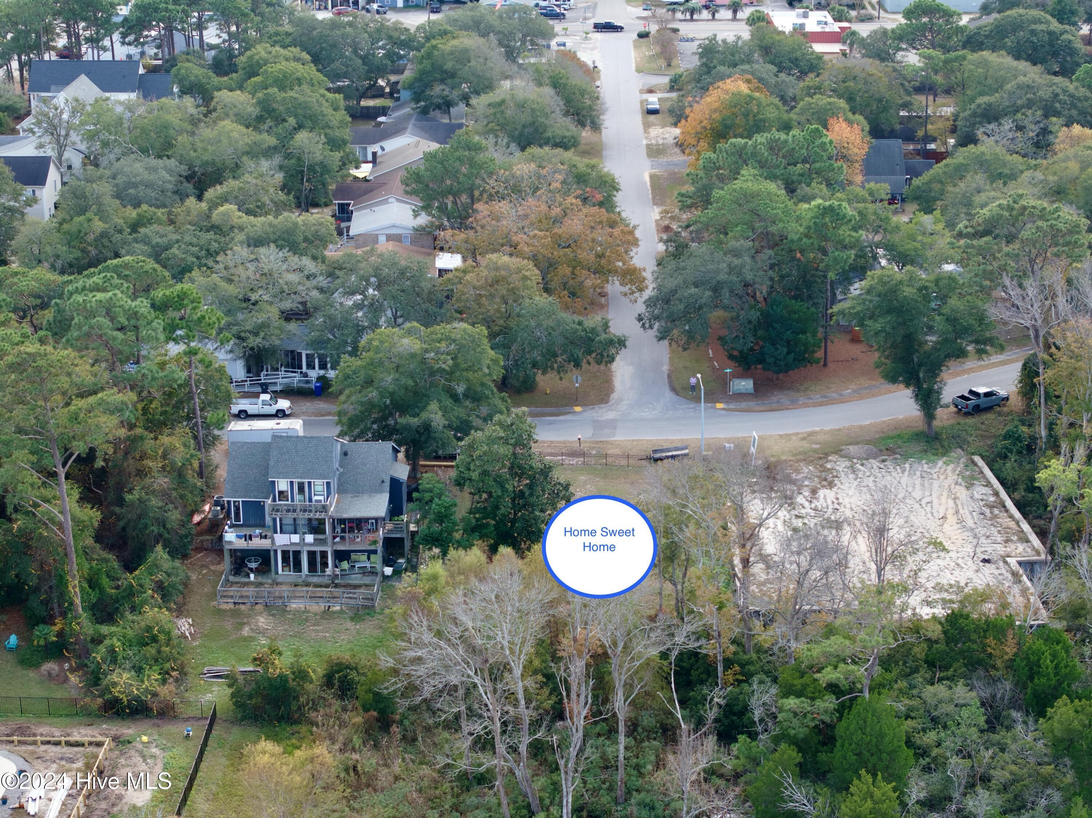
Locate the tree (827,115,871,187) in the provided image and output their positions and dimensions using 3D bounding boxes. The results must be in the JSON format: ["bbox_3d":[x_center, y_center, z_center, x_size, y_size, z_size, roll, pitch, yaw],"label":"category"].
[{"bbox_3d":[37.210,-30.820,274.740,5.500,11.000,5.500,0,18,1],"label":"tree"}]

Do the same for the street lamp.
[{"bbox_3d":[13.355,0.425,189.449,0.400,6.900,2.200,-3,19,-6],"label":"street lamp"}]

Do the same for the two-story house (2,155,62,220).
[{"bbox_3d":[-64.571,-26.800,268.542,10.200,8.500,8.900,-1,19,-2],"label":"two-story house"}]

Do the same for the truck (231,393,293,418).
[{"bbox_3d":[-25.855,-0.400,200.767,5.700,1.850,2.000,-1,19,-2],"label":"truck"}]

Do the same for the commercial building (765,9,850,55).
[{"bbox_3d":[44.879,-62.374,373.113,12.300,5.800,25.000,-1,19,0],"label":"commercial building"}]

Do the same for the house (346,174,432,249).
[{"bbox_3d":[-17.590,-22.940,260.780,10.200,4.900,22.500,0,18,1],"label":"house"}]

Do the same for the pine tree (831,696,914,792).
[{"bbox_3d":[20.809,20.751,139.888,5.000,6.500,5.000,-1,19,0],"label":"pine tree"}]

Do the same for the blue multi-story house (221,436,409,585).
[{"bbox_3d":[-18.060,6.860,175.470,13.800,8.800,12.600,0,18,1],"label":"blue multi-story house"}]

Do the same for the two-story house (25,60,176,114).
[{"bbox_3d":[-64.765,-46.142,323.647,20.700,9.300,14.500,0,19,2],"label":"two-story house"}]

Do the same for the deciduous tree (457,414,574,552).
[{"bbox_3d":[-2.440,5.820,170.390,9.000,11.600,9.000,0,18,1],"label":"deciduous tree"}]

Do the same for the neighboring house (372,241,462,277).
[{"bbox_3d":[-15.490,-14.840,237.770,12.500,4.100,10.800,0,18,1],"label":"neighboring house"}]

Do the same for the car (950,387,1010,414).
[{"bbox_3d":[39.544,-0.822,200.107,5.500,1.840,1.950,-12,22,-31],"label":"car"}]

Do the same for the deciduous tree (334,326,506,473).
[{"bbox_3d":[-10.380,-0.560,183.490,14.400,13.000,14.400,0,18,1],"label":"deciduous tree"}]

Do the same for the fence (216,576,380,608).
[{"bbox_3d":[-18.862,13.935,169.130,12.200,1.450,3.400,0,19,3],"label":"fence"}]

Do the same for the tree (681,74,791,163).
[{"bbox_3d":[25.360,-39.010,297.540,15.200,12.100,15.200,0,18,1],"label":"tree"}]

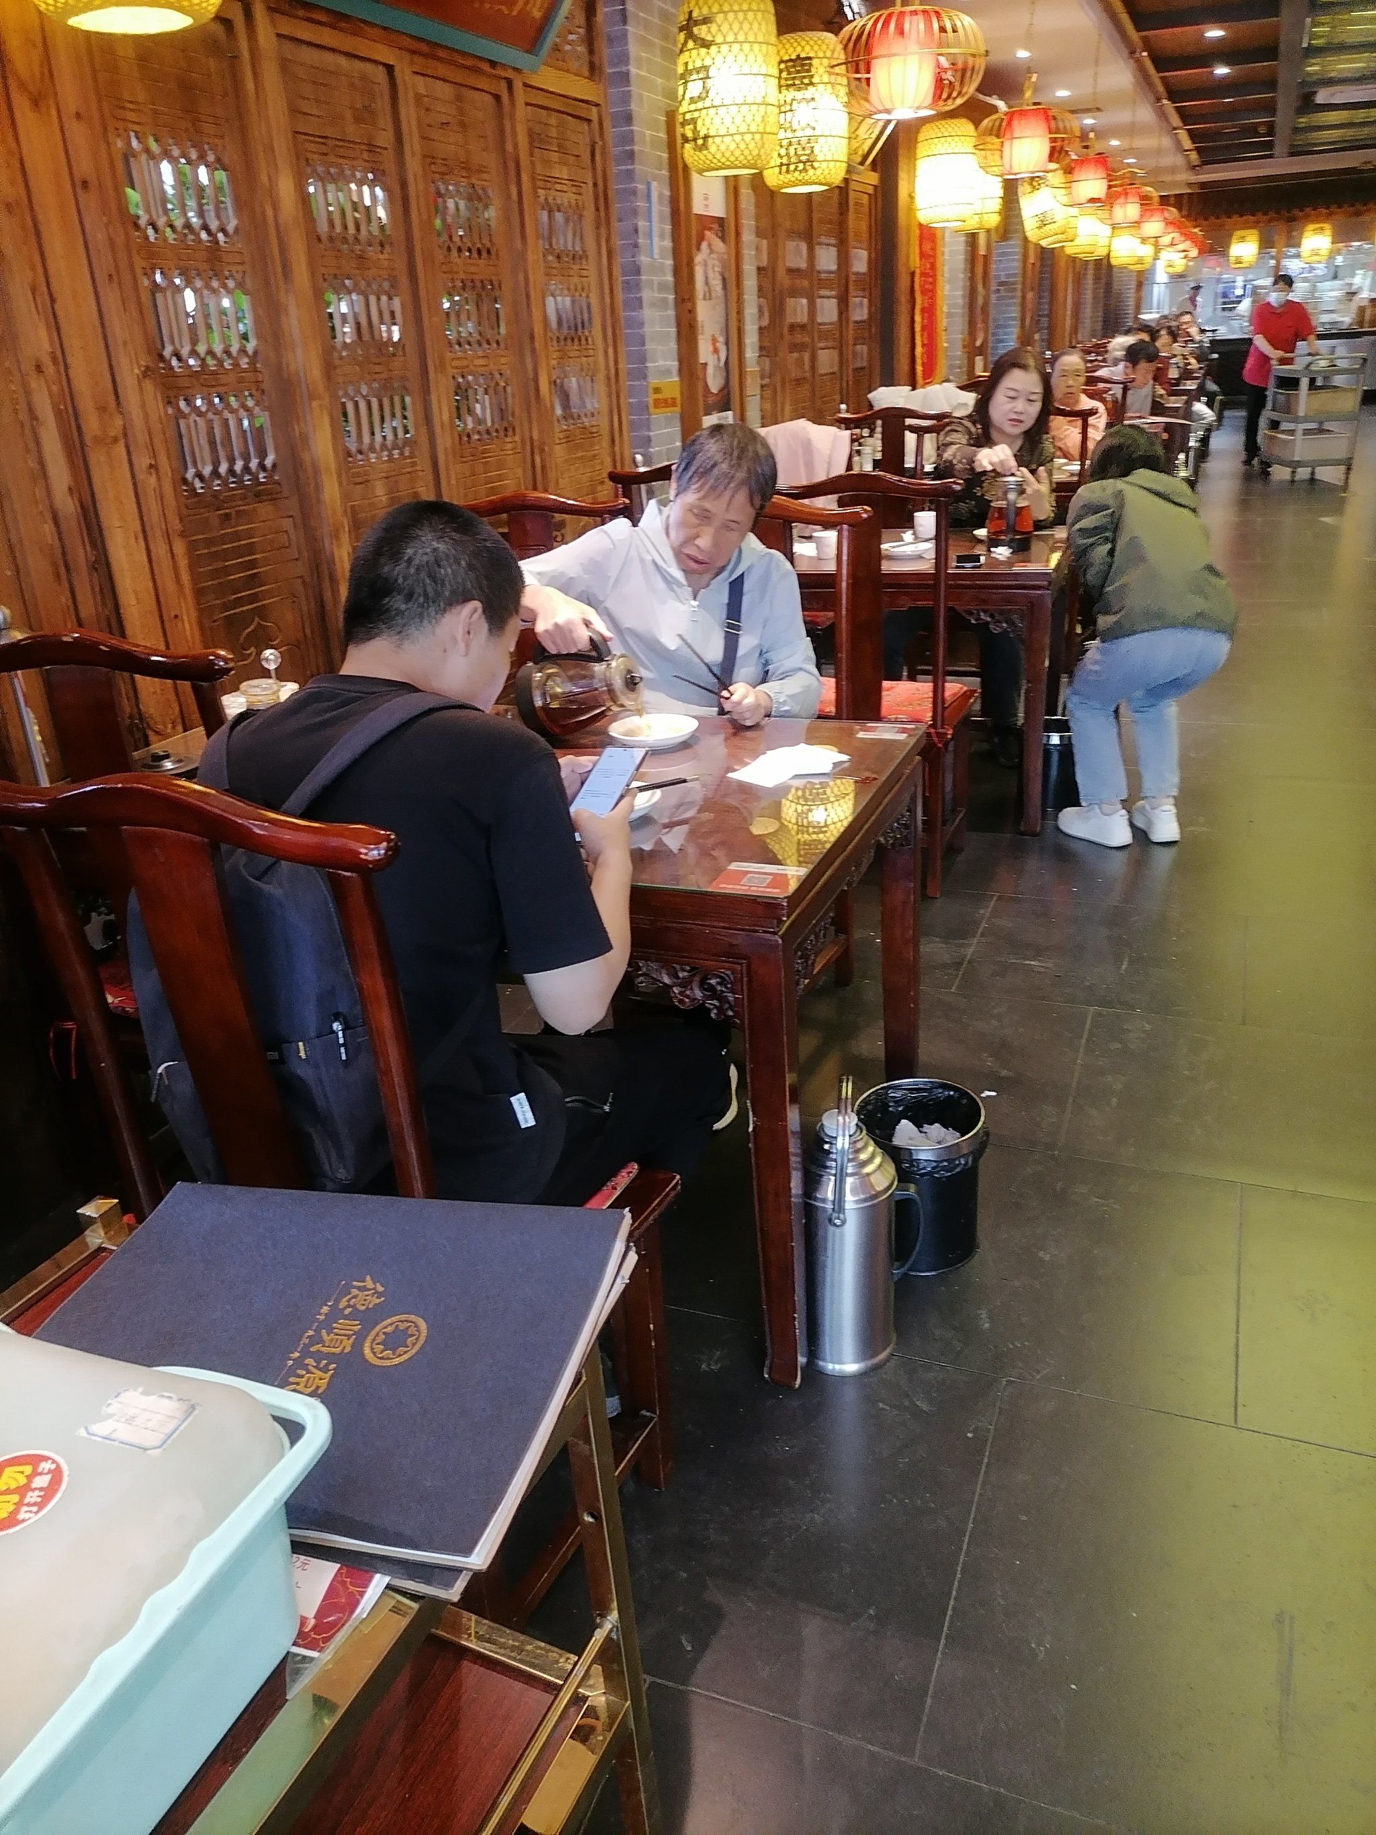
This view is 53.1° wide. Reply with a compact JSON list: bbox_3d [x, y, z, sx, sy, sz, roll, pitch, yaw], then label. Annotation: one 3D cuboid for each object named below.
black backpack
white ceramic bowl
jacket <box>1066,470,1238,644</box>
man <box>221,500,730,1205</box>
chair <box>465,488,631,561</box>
[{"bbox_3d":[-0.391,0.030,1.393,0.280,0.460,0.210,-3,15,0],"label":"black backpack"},{"bbox_3d":[-0.057,-0.306,2.299,0.150,0.038,0.150,-2,23,1],"label":"white ceramic bowl"},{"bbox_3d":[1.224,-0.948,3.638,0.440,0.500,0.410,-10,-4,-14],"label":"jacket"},{"bbox_3d":[-0.275,0.158,1.639,0.550,1.260,0.680,8,25,26],"label":"man"},{"bbox_3d":[-0.424,-0.437,3.249,0.480,1.060,0.500,6,25,20],"label":"chair"}]

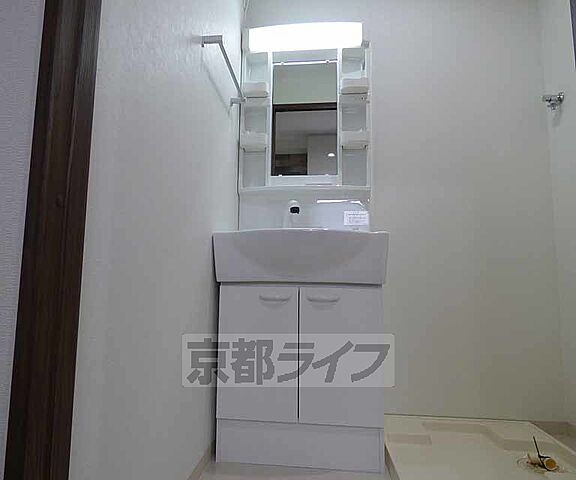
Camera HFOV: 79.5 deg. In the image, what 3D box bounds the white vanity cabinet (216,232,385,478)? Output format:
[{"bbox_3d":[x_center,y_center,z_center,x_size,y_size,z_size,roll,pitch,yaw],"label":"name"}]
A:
[{"bbox_3d":[0.055,0.396,1.361,0.600,0.810,0.515,0,-6,6],"label":"white vanity cabinet"}]

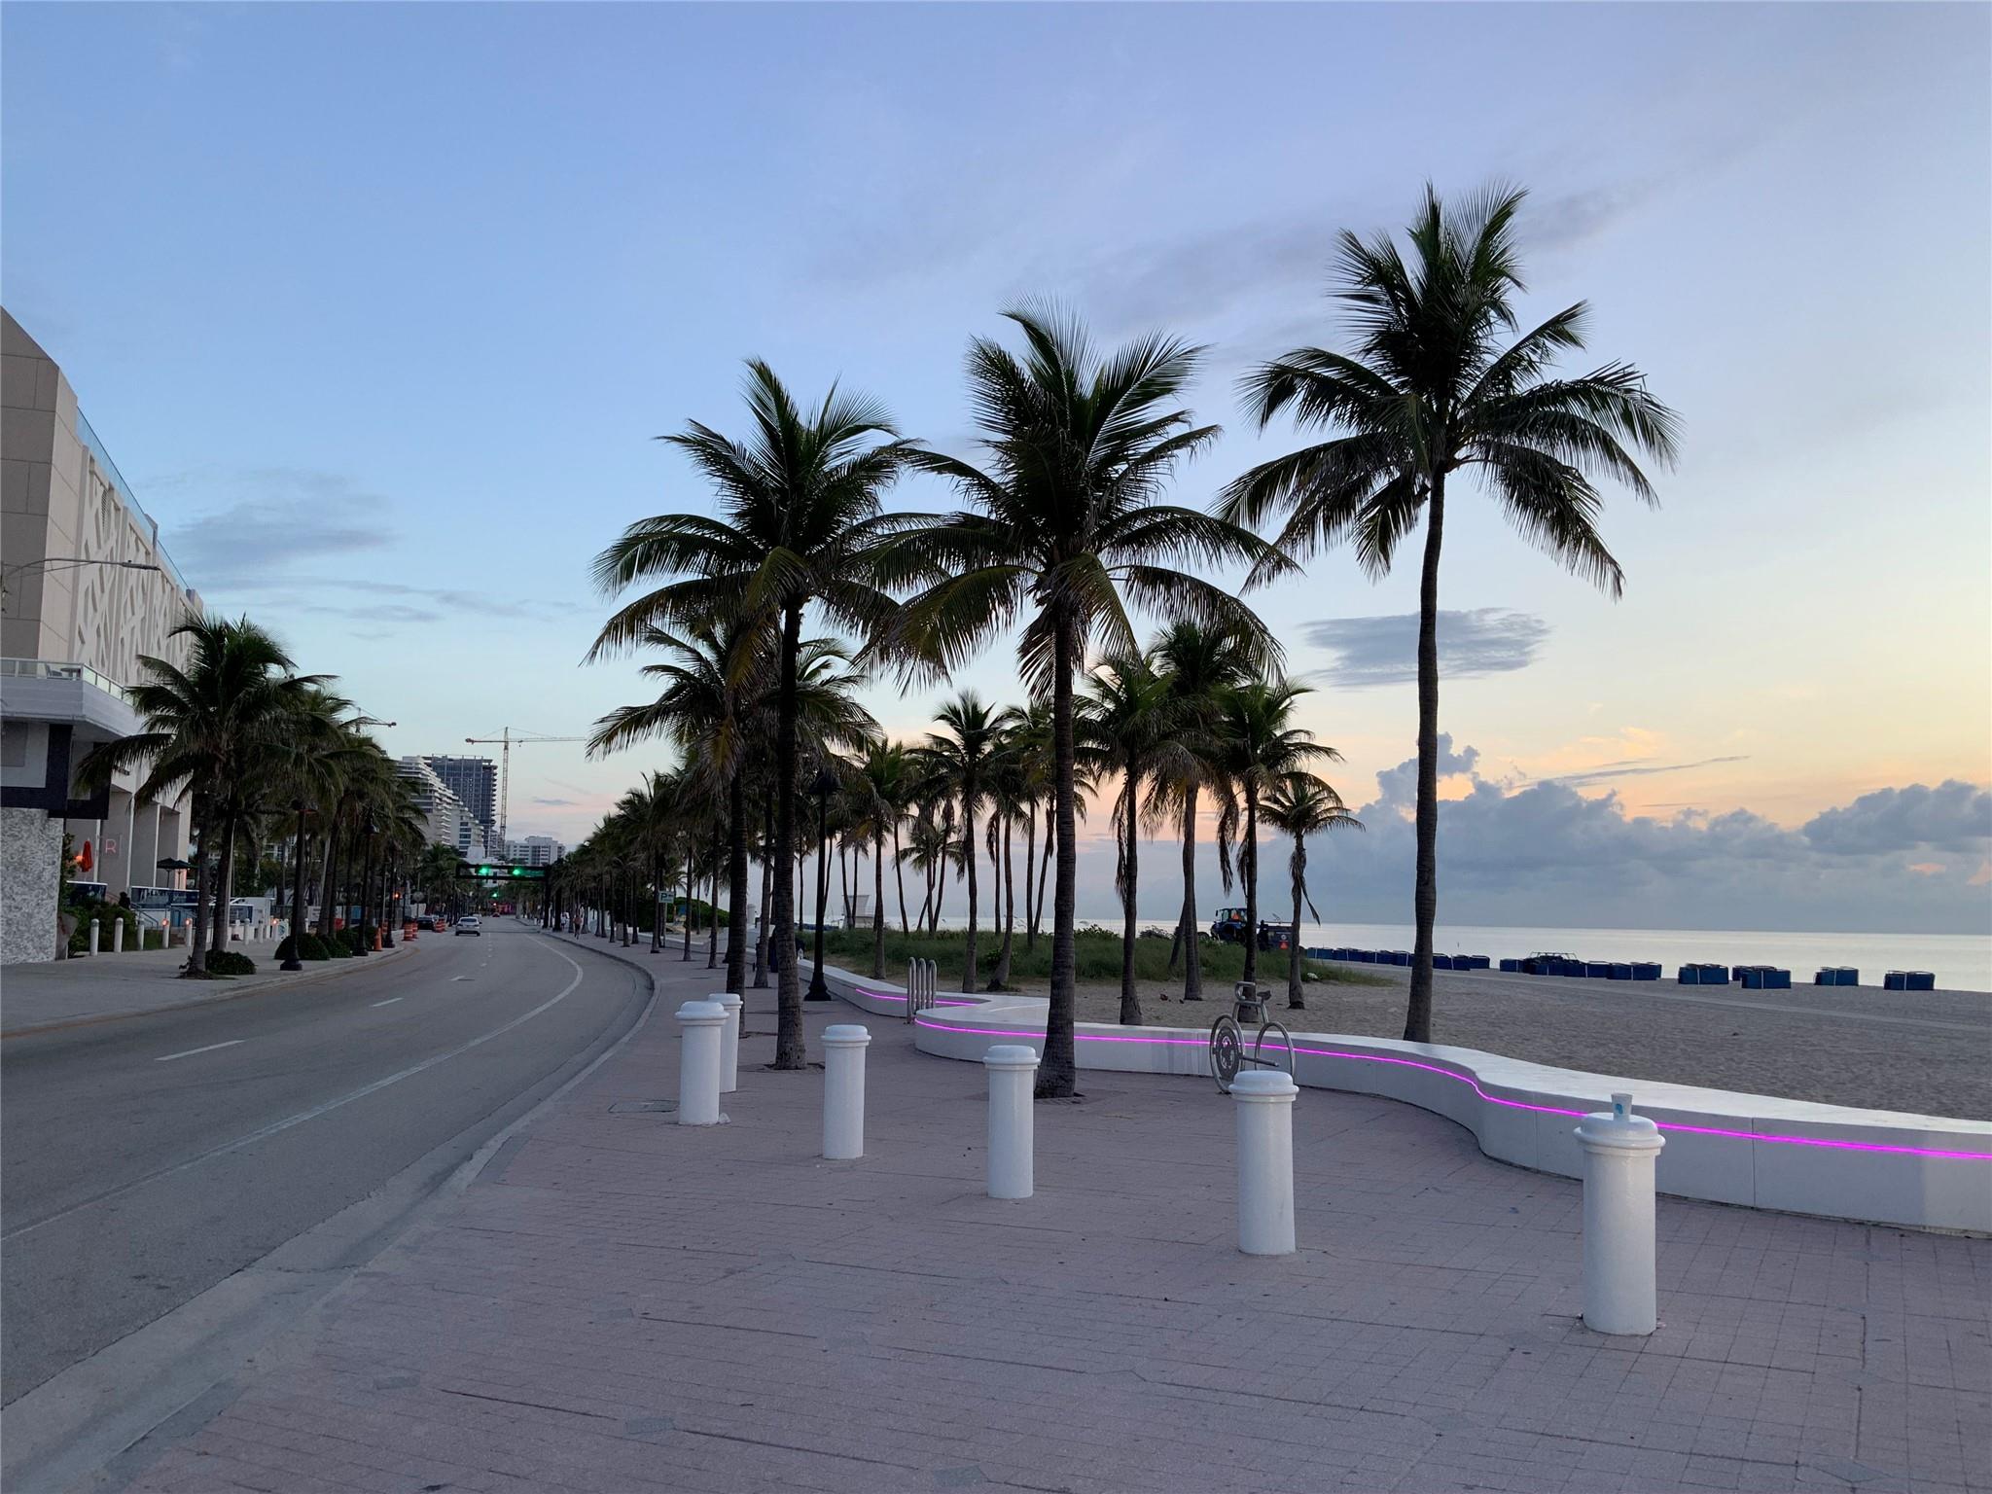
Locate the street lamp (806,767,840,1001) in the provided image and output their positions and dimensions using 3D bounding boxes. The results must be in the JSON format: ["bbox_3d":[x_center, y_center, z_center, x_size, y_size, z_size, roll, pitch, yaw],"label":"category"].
[{"bbox_3d":[-3.407,2.635,32.655,0.650,4.619,0.650,1,-6,0],"label":"street lamp"}]

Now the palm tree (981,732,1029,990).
[{"bbox_3d":[0.271,2.565,38.558,2.023,6.063,2.023,1,-6,0],"label":"palm tree"}]

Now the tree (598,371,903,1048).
[{"bbox_3d":[-2.751,-0.470,18.991,3.830,8.020,3.830,1,-6,0],"label":"tree"}]

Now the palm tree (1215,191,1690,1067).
[{"bbox_3d":[5.376,-1.714,19.748,5.480,10.300,5.480,1,-6,0],"label":"palm tree"}]

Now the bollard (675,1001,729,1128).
[{"bbox_3d":[-2.368,2.519,13.323,0.435,0.957,0.435,1,-6,0],"label":"bollard"}]

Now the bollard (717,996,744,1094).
[{"bbox_3d":[-2.524,2.743,15.475,0.350,0.887,0.350,1,-6,0],"label":"bollard"}]

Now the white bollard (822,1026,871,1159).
[{"bbox_3d":[-1.052,2.394,11.617,0.350,0.902,0.350,1,-6,0],"label":"white bollard"}]

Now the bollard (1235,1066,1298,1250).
[{"bbox_3d":[1.398,2.116,8.540,0.350,0.887,0.350,1,-6,0],"label":"bollard"}]

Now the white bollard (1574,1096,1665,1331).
[{"bbox_3d":[2.639,1.987,7.084,0.350,0.932,0.350,1,-6,0],"label":"white bollard"}]

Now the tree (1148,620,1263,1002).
[{"bbox_3d":[4.280,1.298,35.415,2.428,8.081,2.428,1,-6,0],"label":"tree"}]

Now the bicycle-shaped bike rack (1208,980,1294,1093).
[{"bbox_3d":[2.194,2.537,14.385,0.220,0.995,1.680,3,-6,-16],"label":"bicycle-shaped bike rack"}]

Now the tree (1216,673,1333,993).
[{"bbox_3d":[4.592,1.720,28.067,2.476,5.759,2.476,1,-6,0],"label":"tree"}]

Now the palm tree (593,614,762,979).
[{"bbox_3d":[-3.763,1.065,23.586,4.233,5.887,4.233,1,-6,0],"label":"palm tree"}]

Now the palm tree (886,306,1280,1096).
[{"bbox_3d":[0.837,-0.547,16.162,3.860,7.700,3.860,1,-6,0],"label":"palm tree"}]

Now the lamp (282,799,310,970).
[{"bbox_3d":[-18.253,3.511,43.636,0.620,4.600,0.620,1,-6,0],"label":"lamp"}]

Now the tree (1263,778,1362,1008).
[{"bbox_3d":[6.052,2.788,32.512,2.253,4.587,2.253,1,-6,0],"label":"tree"}]

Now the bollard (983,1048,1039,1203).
[{"bbox_3d":[0.104,2.271,10.136,0.350,0.887,0.350,1,-6,0],"label":"bollard"}]

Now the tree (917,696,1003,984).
[{"bbox_3d":[-0.833,2.098,37.559,2.465,6.752,2.465,1,-6,0],"label":"tree"}]

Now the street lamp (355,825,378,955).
[{"bbox_3d":[-21.448,4.755,56.706,0.650,4.596,0.650,1,-6,0],"label":"street lamp"}]

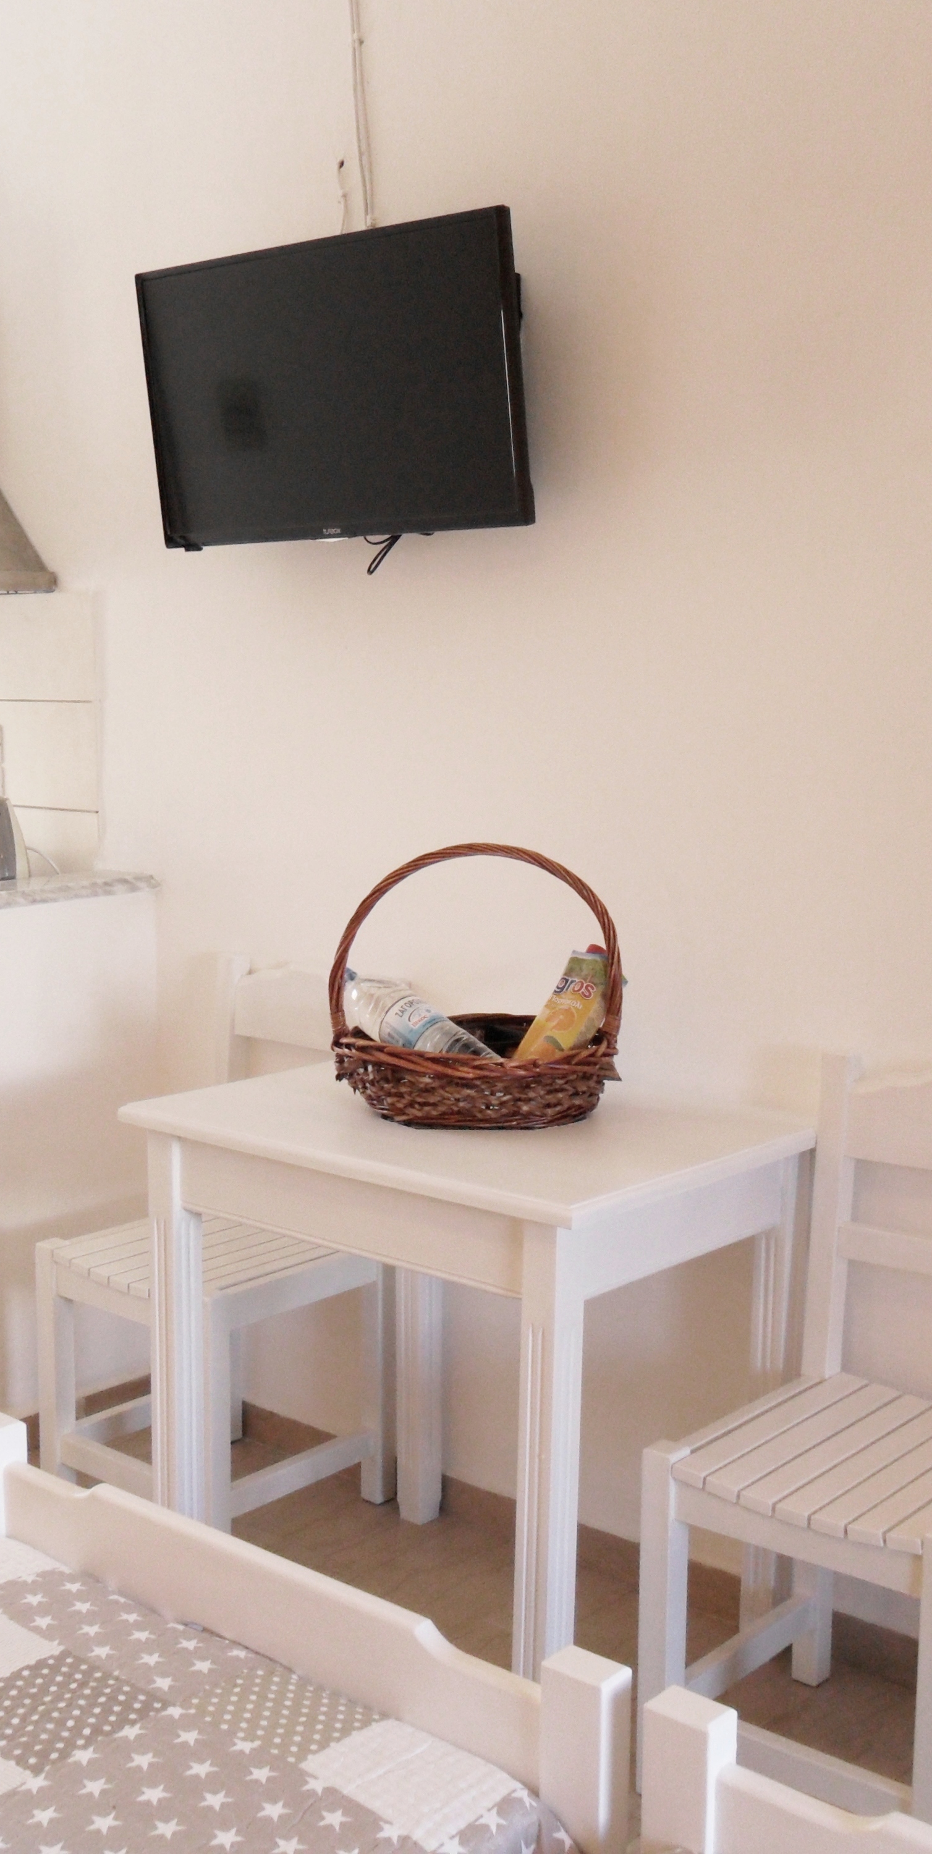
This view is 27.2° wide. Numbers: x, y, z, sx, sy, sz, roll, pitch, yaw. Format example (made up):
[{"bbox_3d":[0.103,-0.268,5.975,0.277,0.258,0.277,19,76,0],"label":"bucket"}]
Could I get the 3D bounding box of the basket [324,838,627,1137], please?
[{"bbox_3d":[0.015,0.068,2.667,0.390,0.365,0.325,0,8,1],"label":"basket"}]

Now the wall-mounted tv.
[{"bbox_3d":[-0.205,-0.828,2.987,0.732,0.436,0.060,5,17,36],"label":"wall-mounted tv"}]

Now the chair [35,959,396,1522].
[{"bbox_3d":[-0.395,0.529,3.168,0.404,0.874,0.447,6,10,39],"label":"chair"}]

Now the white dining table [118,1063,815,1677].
[{"bbox_3d":[0.014,0.640,2.711,0.779,0.779,0.608,7,10,39],"label":"white dining table"}]

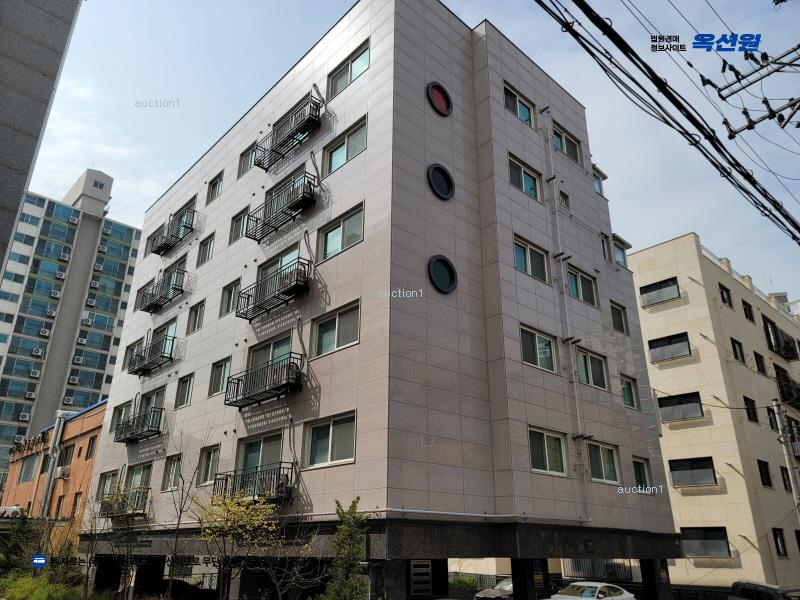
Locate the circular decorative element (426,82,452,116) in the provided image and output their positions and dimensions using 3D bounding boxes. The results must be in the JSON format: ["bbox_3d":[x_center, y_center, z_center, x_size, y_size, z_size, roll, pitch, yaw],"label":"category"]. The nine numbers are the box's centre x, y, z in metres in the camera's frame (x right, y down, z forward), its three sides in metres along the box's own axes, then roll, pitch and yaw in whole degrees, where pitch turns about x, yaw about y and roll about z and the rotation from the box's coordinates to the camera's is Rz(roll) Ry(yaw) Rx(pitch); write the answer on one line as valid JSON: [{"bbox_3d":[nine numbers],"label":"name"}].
[{"bbox_3d":[1.210,-6.029,17.367,1.103,1.103,0.150,20,-30,-39],"label":"circular decorative element"}]

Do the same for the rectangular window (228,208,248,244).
[{"bbox_3d":[-5.832,-2.685,21.300,0.150,1.154,1.278,20,-30,-39],"label":"rectangular window"}]

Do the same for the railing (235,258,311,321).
[{"bbox_3d":[-3.877,-0.261,17.490,0.461,0.906,3.407,20,-29,-39],"label":"railing"}]

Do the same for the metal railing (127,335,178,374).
[{"bbox_3d":[-10.270,2.270,23.943,0.493,0.881,3.490,20,-29,-39],"label":"metal railing"}]

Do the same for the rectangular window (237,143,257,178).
[{"bbox_3d":[-5.867,-5.389,22.522,0.150,1.150,1.183,20,-30,-39],"label":"rectangular window"}]

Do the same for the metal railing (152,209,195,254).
[{"bbox_3d":[-10.019,-2.959,25.550,0.462,0.894,3.507,20,-28,-39],"label":"metal railing"}]

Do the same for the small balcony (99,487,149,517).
[{"bbox_3d":[-10.236,7.562,21.484,0.462,0.894,3.507,20,-28,-39],"label":"small balcony"}]

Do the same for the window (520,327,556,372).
[{"bbox_3d":[3.949,1.420,16.347,1.744,1.168,0.150,20,-29,-39],"label":"window"}]

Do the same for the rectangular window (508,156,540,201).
[{"bbox_3d":[4.006,-3.831,18.536,1.731,1.147,0.150,20,-30,-39],"label":"rectangular window"}]

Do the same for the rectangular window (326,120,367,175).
[{"bbox_3d":[-1.561,-4.426,17.115,0.180,1.189,2.171,20,-29,-39],"label":"rectangular window"}]

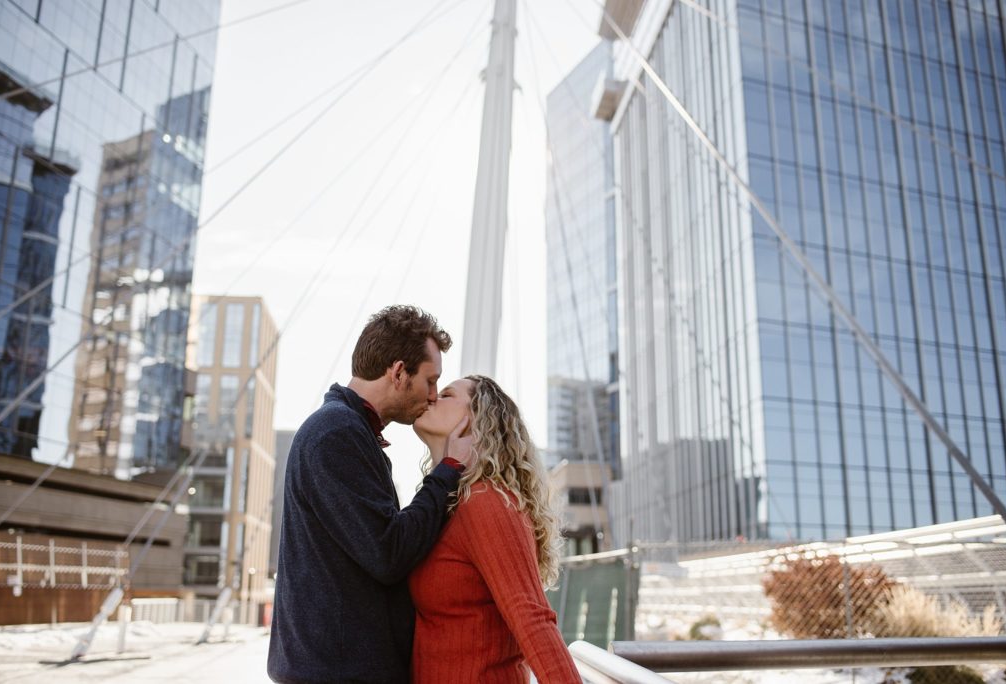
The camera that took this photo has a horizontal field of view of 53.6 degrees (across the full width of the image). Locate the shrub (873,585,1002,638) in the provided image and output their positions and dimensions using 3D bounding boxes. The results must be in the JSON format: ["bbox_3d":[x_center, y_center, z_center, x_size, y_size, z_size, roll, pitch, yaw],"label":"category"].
[{"bbox_3d":[7.415,4.668,17.000,2.000,1.080,1.400,-5,-16,18],"label":"shrub"}]

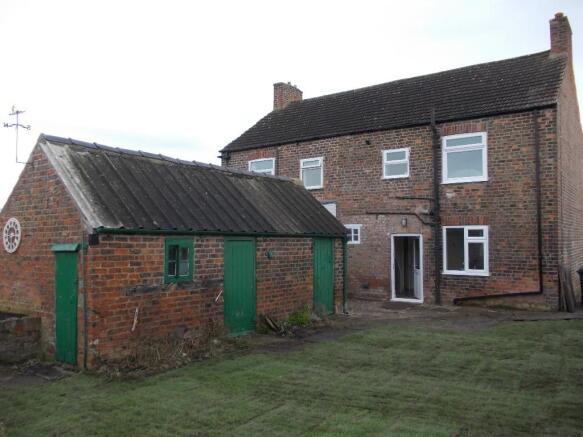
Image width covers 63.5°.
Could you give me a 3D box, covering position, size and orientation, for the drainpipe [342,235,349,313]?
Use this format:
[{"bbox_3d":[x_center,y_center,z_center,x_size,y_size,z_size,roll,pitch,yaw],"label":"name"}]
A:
[{"bbox_3d":[1.460,1.474,12.376,0.110,1.980,0.090,-2,-4,38],"label":"drainpipe"}]

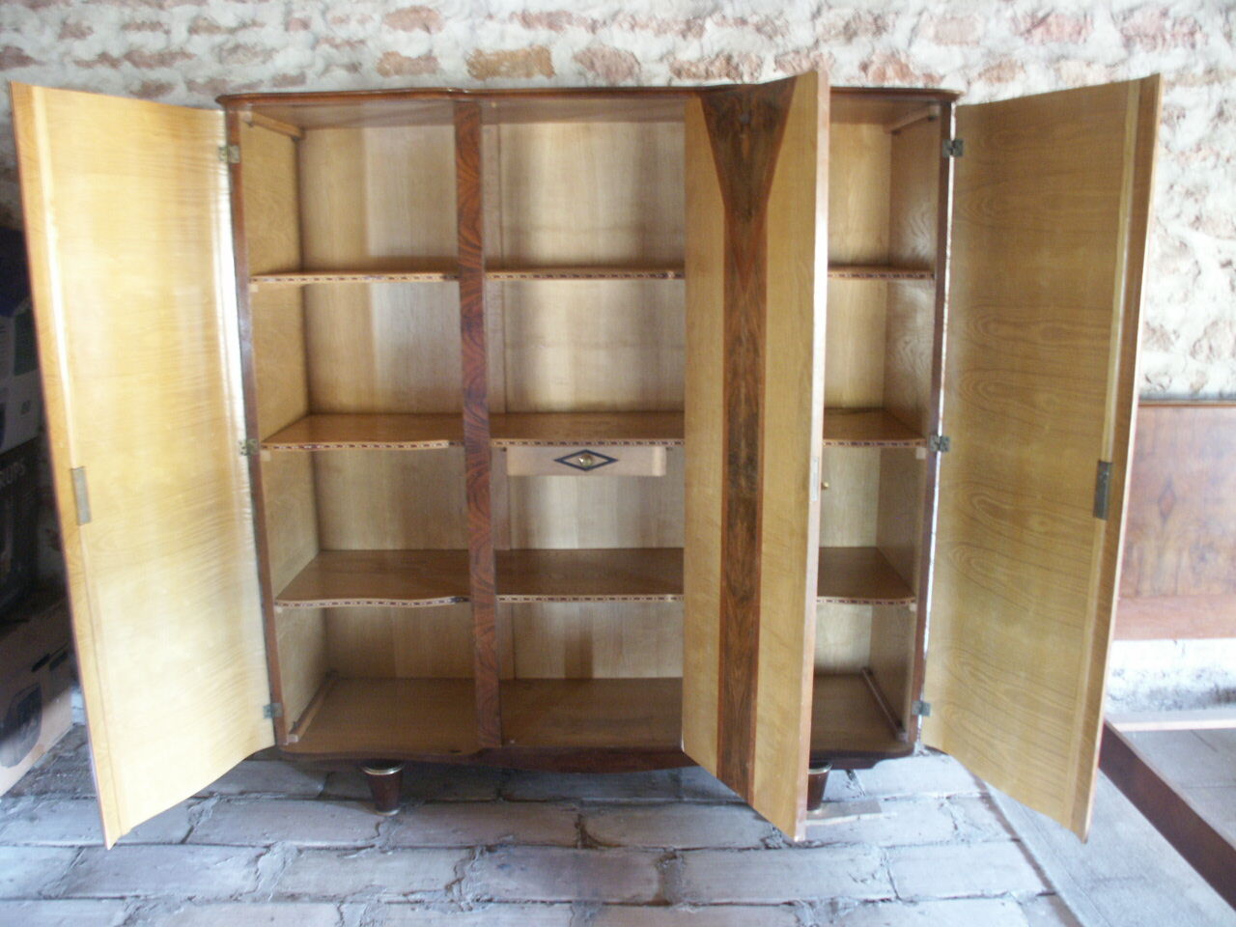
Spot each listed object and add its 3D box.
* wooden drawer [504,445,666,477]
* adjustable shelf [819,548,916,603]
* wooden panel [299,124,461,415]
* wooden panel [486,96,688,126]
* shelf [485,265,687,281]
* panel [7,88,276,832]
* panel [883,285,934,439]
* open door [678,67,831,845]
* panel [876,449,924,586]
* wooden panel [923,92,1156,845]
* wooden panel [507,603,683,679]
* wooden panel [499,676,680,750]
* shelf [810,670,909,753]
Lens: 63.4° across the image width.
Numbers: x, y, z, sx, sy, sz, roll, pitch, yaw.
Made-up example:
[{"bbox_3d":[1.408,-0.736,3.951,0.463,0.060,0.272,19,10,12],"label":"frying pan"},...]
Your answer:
[{"bbox_3d":[-0.078,-0.042,2.690,0.405,0.082,0.350,0,12,0],"label":"wooden drawer"},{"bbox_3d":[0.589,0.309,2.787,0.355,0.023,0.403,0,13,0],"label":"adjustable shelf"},{"bbox_3d":[-0.634,-0.533,2.840,0.513,0.805,0.020,-1,12,0],"label":"wooden panel"},{"bbox_3d":[-0.072,-0.899,2.549,0.523,0.023,0.415,-1,12,0],"label":"wooden panel"},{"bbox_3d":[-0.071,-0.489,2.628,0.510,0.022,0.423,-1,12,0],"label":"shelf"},{"bbox_3d":[-1.030,0.018,2.274,0.059,1.612,0.511,6,14,26],"label":"panel"},{"bbox_3d":[0.777,-0.299,2.683,0.020,0.387,0.398,-1,12,0],"label":"panel"},{"bbox_3d":[0.296,0.003,2.312,0.025,1.667,0.488,-7,13,-29],"label":"open door"},{"bbox_3d":[0.777,0.105,2.735,0.025,0.397,0.411,0,13,0],"label":"panel"},{"bbox_3d":[0.930,0.007,2.297,0.045,1.637,0.527,-6,13,-27],"label":"wooden panel"},{"bbox_3d":[-0.072,0.497,3.044,0.533,0.316,0.025,0,13,0],"label":"wooden panel"},{"bbox_3d":[-0.065,0.715,2.859,0.495,0.026,0.442,0,13,0],"label":"wooden panel"},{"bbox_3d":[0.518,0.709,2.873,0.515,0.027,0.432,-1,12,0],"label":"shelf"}]

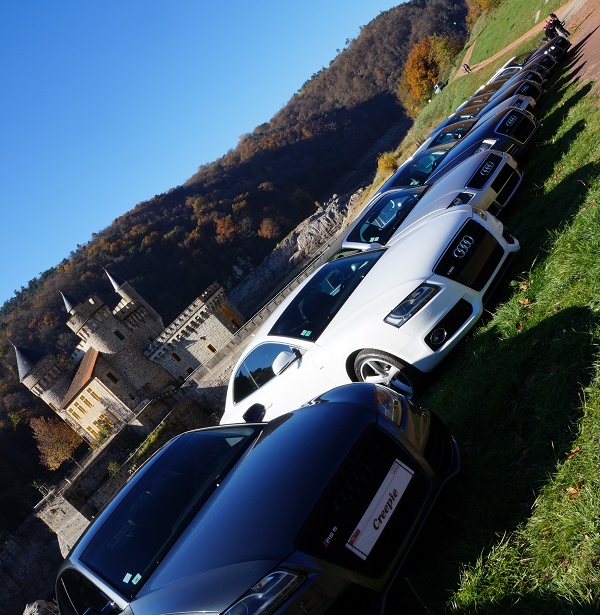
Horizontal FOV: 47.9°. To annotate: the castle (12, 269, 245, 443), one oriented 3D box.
[{"bbox_3d":[-24.156,3.966,91.667,29.000,19.700,15.000,-41,6,29],"label":"castle"}]

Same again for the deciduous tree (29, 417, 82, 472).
[{"bbox_3d":[-31.949,18.031,89.000,6.700,9.500,6.700,-43,5,0],"label":"deciduous tree"}]

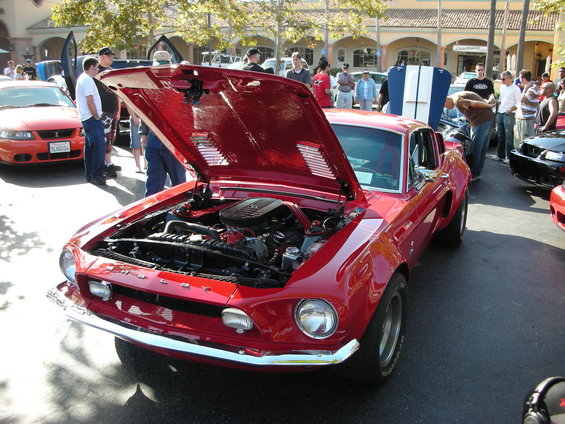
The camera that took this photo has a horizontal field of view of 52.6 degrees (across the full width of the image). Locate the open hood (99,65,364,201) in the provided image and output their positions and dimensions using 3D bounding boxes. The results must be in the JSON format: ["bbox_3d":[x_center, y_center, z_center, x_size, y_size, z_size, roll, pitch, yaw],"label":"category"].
[{"bbox_3d":[-0.241,-0.382,3.114,1.220,0.160,1.280,8,-21,24],"label":"open hood"}]

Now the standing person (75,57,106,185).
[{"bbox_3d":[-2.653,-1.242,7.896,0.380,1.730,0.500,-5,16,-22],"label":"standing person"}]

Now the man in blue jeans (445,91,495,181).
[{"bbox_3d":[2.934,-1.182,8.918,0.850,1.368,0.520,5,15,14],"label":"man in blue jeans"}]

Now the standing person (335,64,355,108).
[{"bbox_3d":[1.702,-3.088,15.318,0.520,1.730,0.340,3,15,4],"label":"standing person"}]

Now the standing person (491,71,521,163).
[{"bbox_3d":[4.205,-1.780,10.680,0.520,1.690,0.360,13,18,37],"label":"standing person"}]

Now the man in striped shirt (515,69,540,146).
[{"bbox_3d":[4.640,-1.802,10.866,0.380,1.720,0.500,-4,15,-20],"label":"man in striped shirt"}]

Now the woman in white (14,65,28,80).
[{"bbox_3d":[-9.610,-4.584,20.998,0.340,1.570,0.480,10,17,29],"label":"woman in white"}]

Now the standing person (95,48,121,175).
[{"bbox_3d":[-2.574,-1.430,8.381,0.420,1.850,0.560,1,15,-1],"label":"standing person"}]

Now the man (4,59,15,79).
[{"bbox_3d":[-10.097,-4.742,21.211,0.500,1.670,0.320,-3,15,-17],"label":"man"}]

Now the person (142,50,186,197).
[{"bbox_3d":[-1.016,-0.472,4.962,0.500,1.776,0.340,-3,15,-17],"label":"person"}]

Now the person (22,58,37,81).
[{"bbox_3d":[-9.395,-4.786,21.218,0.540,1.730,0.320,1,15,-3],"label":"person"}]

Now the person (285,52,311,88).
[{"bbox_3d":[0.262,-1.743,9.667,0.500,1.840,0.320,5,15,14],"label":"person"}]

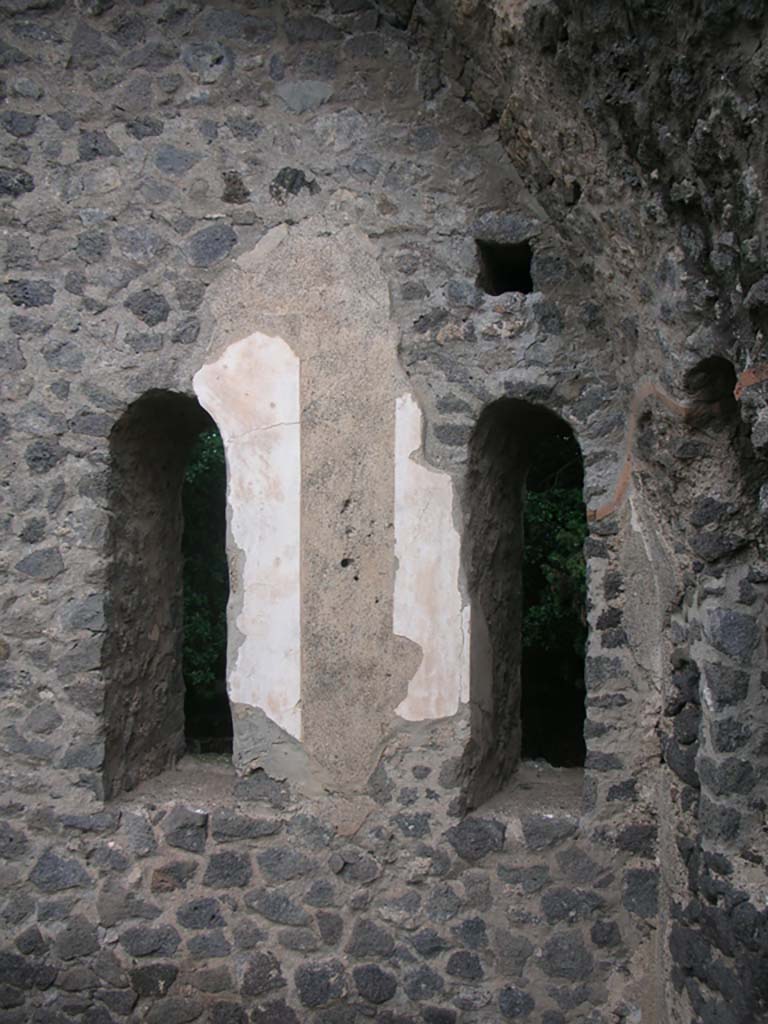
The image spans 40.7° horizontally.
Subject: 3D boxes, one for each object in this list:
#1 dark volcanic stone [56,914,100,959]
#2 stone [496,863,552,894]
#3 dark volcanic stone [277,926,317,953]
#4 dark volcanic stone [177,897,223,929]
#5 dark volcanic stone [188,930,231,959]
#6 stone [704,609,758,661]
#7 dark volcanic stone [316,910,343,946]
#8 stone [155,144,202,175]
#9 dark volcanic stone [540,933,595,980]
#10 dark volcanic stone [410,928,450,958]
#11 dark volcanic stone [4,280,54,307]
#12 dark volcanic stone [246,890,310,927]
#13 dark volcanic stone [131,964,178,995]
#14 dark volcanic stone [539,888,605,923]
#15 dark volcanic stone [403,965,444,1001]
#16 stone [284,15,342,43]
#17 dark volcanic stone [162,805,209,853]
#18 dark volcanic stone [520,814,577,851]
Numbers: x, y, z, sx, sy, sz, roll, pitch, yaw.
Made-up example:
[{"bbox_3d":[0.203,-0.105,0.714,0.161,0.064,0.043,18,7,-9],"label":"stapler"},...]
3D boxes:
[{"bbox_3d":[-0.995,1.383,3.408,0.139,0.140,0.100,0,-4,3],"label":"dark volcanic stone"},{"bbox_3d":[0.473,1.244,3.514,0.182,0.093,0.097,0,-3,0],"label":"stone"},{"bbox_3d":[-0.282,1.409,3.446,0.138,0.081,0.100,0,-3,0],"label":"dark volcanic stone"},{"bbox_3d":[-0.713,1.559,4.020,0.179,0.128,0.115,0,-2,0],"label":"dark volcanic stone"},{"bbox_3d":[-0.611,1.514,3.624,0.143,0.095,0.084,0,-4,0],"label":"dark volcanic stone"},{"bbox_3d":[1.131,0.405,3.369,0.175,0.164,0.120,-1,-5,20],"label":"stone"},{"bbox_3d":[-0.178,1.376,3.448,0.089,0.113,0.100,0,-3,0],"label":"dark volcanic stone"},{"bbox_3d":[-0.698,-1.193,3.546,0.158,0.104,0.090,0,-4,3],"label":"stone"},{"bbox_3d":[0.644,1.557,3.634,0.184,0.157,0.122,0,-4,0],"label":"dark volcanic stone"},{"bbox_3d":[0.157,1.457,3.497,0.134,0.099,0.086,0,-3,0],"label":"dark volcanic stone"},{"bbox_3d":[-1.206,-0.744,3.559,0.177,0.093,0.100,0,-3,0],"label":"dark volcanic stone"},{"bbox_3d":[-0.414,1.539,4.029,0.232,0.143,0.141,0,-2,0],"label":"dark volcanic stone"},{"bbox_3d":[-0.777,1.580,3.498,0.164,0.112,0.102,0,-3,0],"label":"dark volcanic stone"},{"bbox_3d":[0.620,1.297,3.452,0.201,0.117,0.100,0,-3,0],"label":"dark volcanic stone"},{"bbox_3d":[0.128,1.503,3.341,0.134,0.112,0.100,0,-4,3],"label":"dark volcanic stone"},{"bbox_3d":[-0.264,-1.813,3.882,0.211,0.102,0.106,0,-4,0],"label":"stone"},{"bbox_3d":[-0.702,1.123,3.663,0.158,0.158,0.114,0,-4,0],"label":"dark volcanic stone"},{"bbox_3d":[0.550,1.065,3.464,0.182,0.114,0.100,0,-3,0],"label":"dark volcanic stone"}]

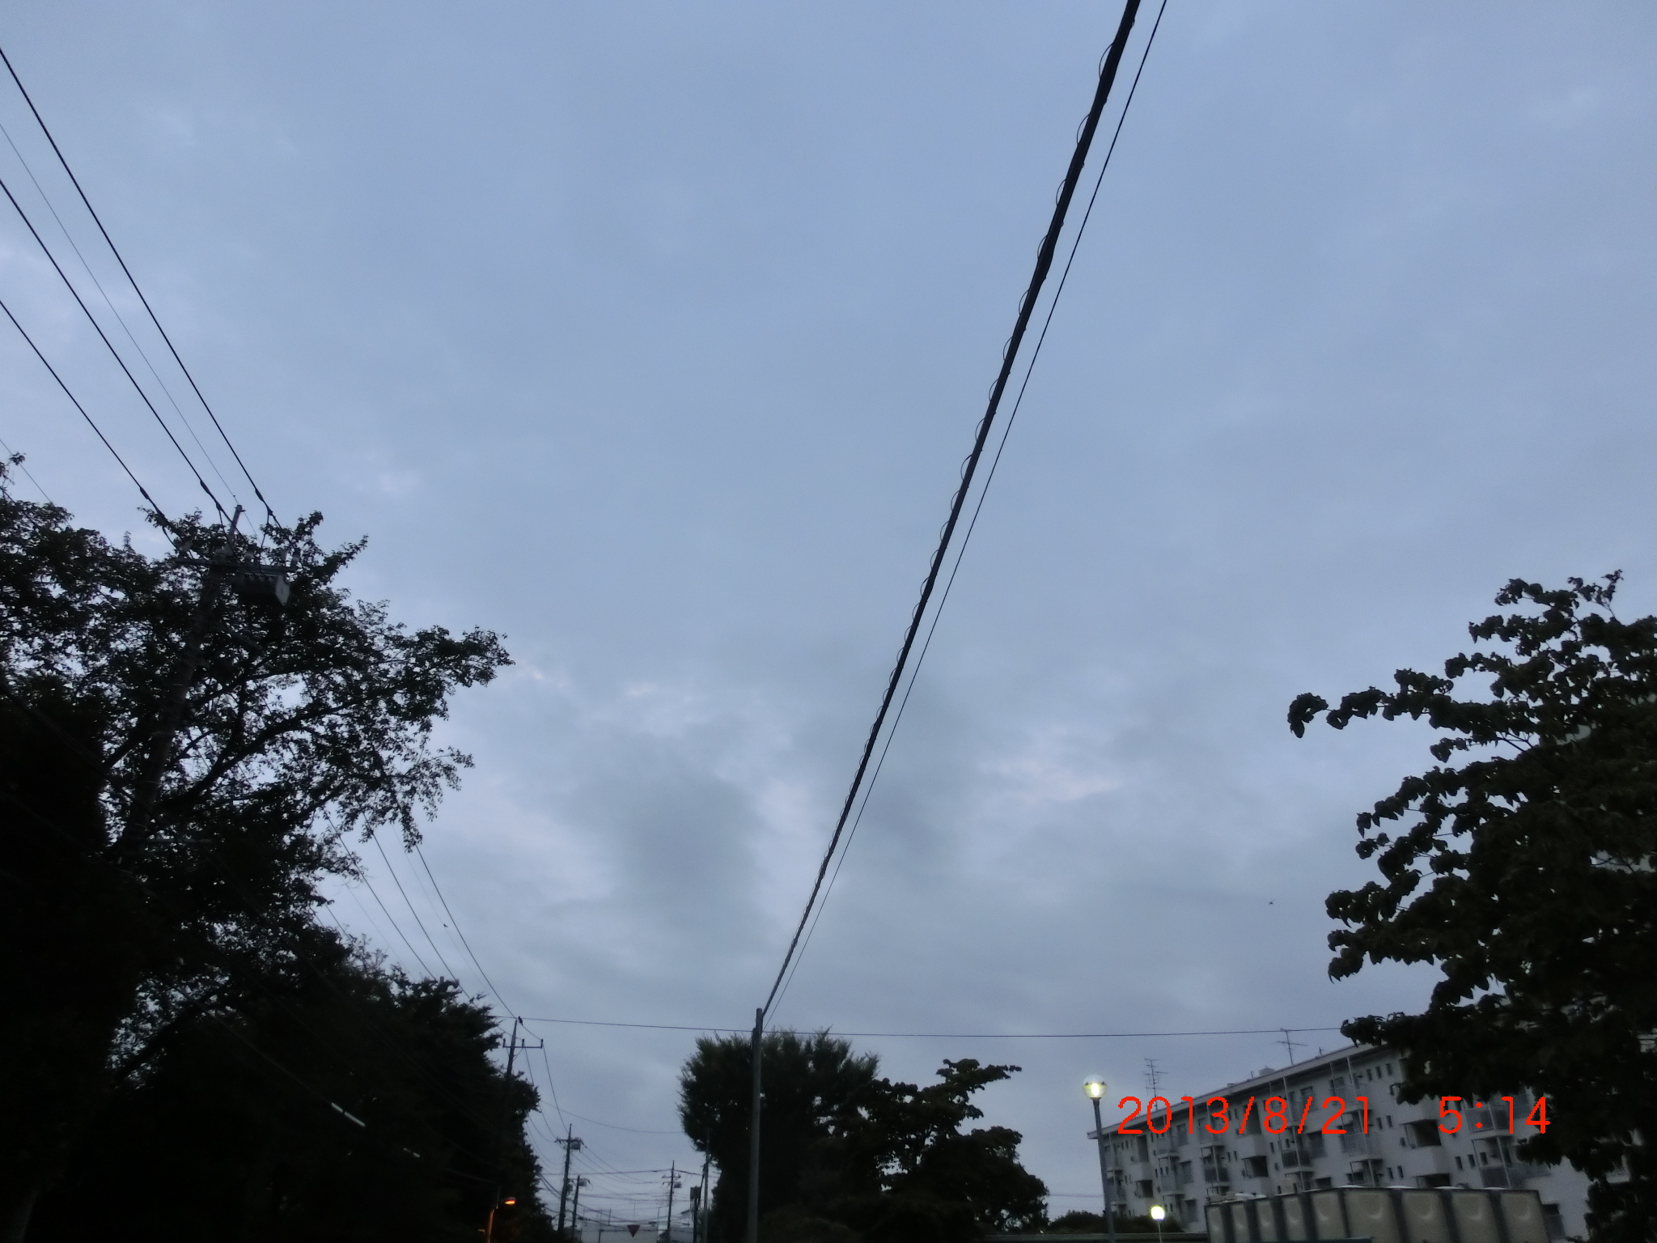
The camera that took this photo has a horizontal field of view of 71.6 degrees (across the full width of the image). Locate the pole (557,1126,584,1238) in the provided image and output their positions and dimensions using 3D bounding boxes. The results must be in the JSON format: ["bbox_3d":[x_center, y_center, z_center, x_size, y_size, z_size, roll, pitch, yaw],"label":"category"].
[{"bbox_3d":[-18.592,41.531,79.845,2.000,12.000,0.700,4,-31,-6],"label":"pole"}]

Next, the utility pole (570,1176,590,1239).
[{"bbox_3d":[-23.276,56.499,104.412,1.800,11.000,0.650,4,-31,-6],"label":"utility pole"}]

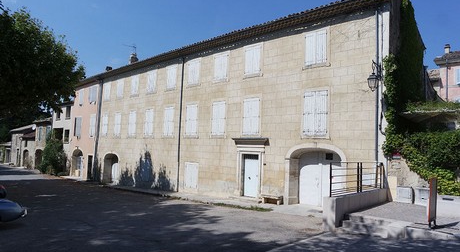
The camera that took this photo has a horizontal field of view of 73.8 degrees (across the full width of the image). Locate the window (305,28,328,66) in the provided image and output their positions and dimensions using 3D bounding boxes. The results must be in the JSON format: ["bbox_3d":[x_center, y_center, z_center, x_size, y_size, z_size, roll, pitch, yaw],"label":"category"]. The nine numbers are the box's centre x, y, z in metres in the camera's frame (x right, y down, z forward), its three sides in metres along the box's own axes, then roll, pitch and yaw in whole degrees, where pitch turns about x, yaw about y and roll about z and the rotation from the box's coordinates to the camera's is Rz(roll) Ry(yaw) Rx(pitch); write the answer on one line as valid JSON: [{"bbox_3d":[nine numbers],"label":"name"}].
[{"bbox_3d":[4.003,-3.637,14.362,1.092,1.534,0.150,-2,-5,42],"label":"window"}]

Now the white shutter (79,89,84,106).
[{"bbox_3d":[-15.656,-3.042,32.288,0.975,1.534,0.100,-2,-5,42],"label":"white shutter"}]

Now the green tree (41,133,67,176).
[{"bbox_3d":[-18.321,2.955,31.805,2.300,4.153,2.300,-2,-5,42],"label":"green tree"}]

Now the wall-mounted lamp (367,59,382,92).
[{"bbox_3d":[5.522,-1.804,11.504,0.430,1.145,1.090,-2,-6,43],"label":"wall-mounted lamp"}]

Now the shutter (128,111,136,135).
[{"bbox_3d":[-7.931,-0.243,24.945,1.092,1.976,0.150,-2,-5,42],"label":"shutter"}]

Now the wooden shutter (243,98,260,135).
[{"bbox_3d":[1.150,-0.519,16.665,1.118,1.989,0.150,-2,-5,42],"label":"wooden shutter"}]

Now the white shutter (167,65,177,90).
[{"bbox_3d":[-4.053,-3.395,21.558,1.200,1.750,0.140,-2,-6,43],"label":"white shutter"}]

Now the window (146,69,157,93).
[{"bbox_3d":[-5.994,-3.367,23.480,1.118,1.586,0.150,-2,-5,42],"label":"window"}]

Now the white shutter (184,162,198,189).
[{"bbox_3d":[-2.355,3.081,18.865,1.225,1.500,0.120,-2,-5,42],"label":"white shutter"}]

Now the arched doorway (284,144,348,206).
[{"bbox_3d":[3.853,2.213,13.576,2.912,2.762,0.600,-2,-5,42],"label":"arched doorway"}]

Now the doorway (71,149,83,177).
[{"bbox_3d":[-15.820,3.861,31.970,2.626,2.847,0.400,-2,-5,42],"label":"doorway"}]

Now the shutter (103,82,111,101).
[{"bbox_3d":[-11.255,-3.101,28.364,1.225,1.650,0.140,-2,-6,43],"label":"shutter"}]

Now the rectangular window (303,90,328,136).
[{"bbox_3d":[3.876,-0.548,13.732,1.212,2.019,0.140,-2,-6,43],"label":"rectangular window"}]

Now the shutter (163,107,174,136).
[{"bbox_3d":[-4.101,-0.281,20.846,1.075,1.962,0.180,-2,-5,42],"label":"shutter"}]

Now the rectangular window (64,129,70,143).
[{"bbox_3d":[-17.397,1.168,32.869,1.270,1.460,0.200,-2,-5,42],"label":"rectangular window"}]

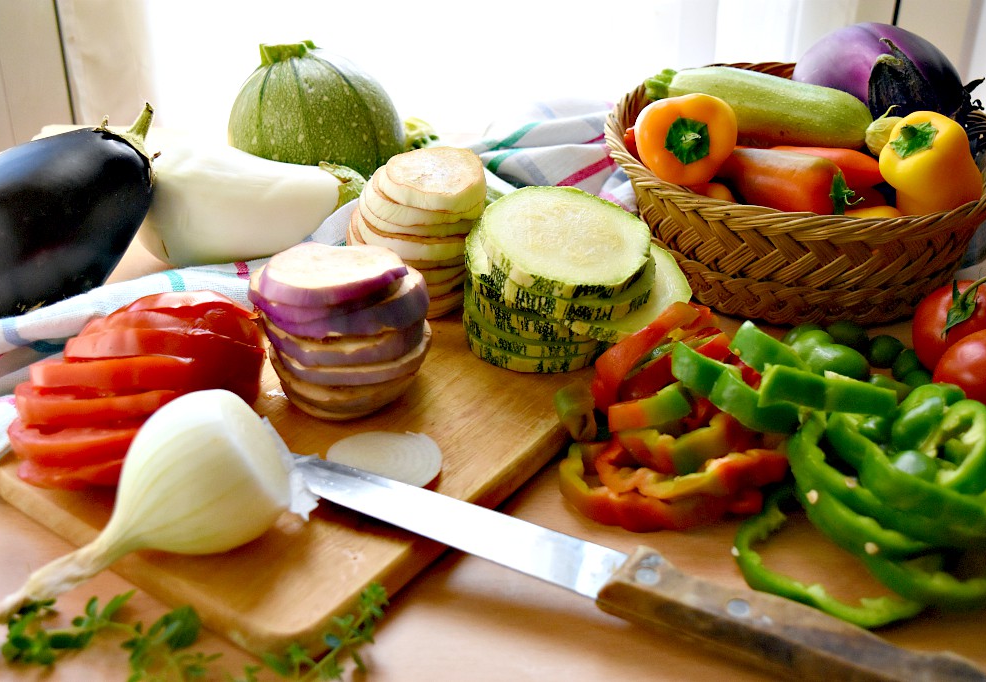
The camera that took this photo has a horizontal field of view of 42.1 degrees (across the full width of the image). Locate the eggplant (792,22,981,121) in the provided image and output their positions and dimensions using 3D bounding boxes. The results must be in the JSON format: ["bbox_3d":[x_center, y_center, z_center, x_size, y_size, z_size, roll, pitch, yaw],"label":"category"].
[{"bbox_3d":[0.244,-0.160,0.811,0.092,0.084,0.114,-25,37,-39],"label":"eggplant"}]

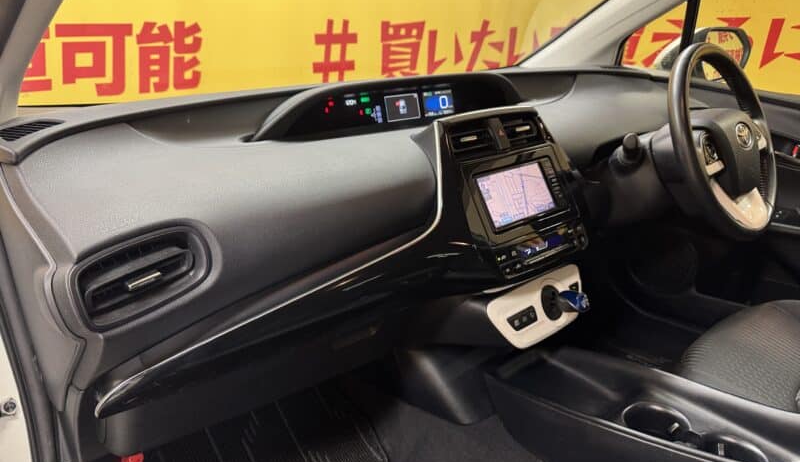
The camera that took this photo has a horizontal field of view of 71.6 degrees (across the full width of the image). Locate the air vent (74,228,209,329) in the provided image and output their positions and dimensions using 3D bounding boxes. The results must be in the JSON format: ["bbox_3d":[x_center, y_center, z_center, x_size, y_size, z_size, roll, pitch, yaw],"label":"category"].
[{"bbox_3d":[-0.295,0.051,0.632,0.140,0.085,0.055,-20,10,-23],"label":"air vent"}]

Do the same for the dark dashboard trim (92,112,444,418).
[{"bbox_3d":[-0.117,0.024,0.698,0.530,0.280,0.140,-16,24,-38],"label":"dark dashboard trim"}]

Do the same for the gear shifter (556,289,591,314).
[{"bbox_3d":[0.281,0.114,0.900,0.045,0.040,0.055,-16,24,-38],"label":"gear shifter"}]

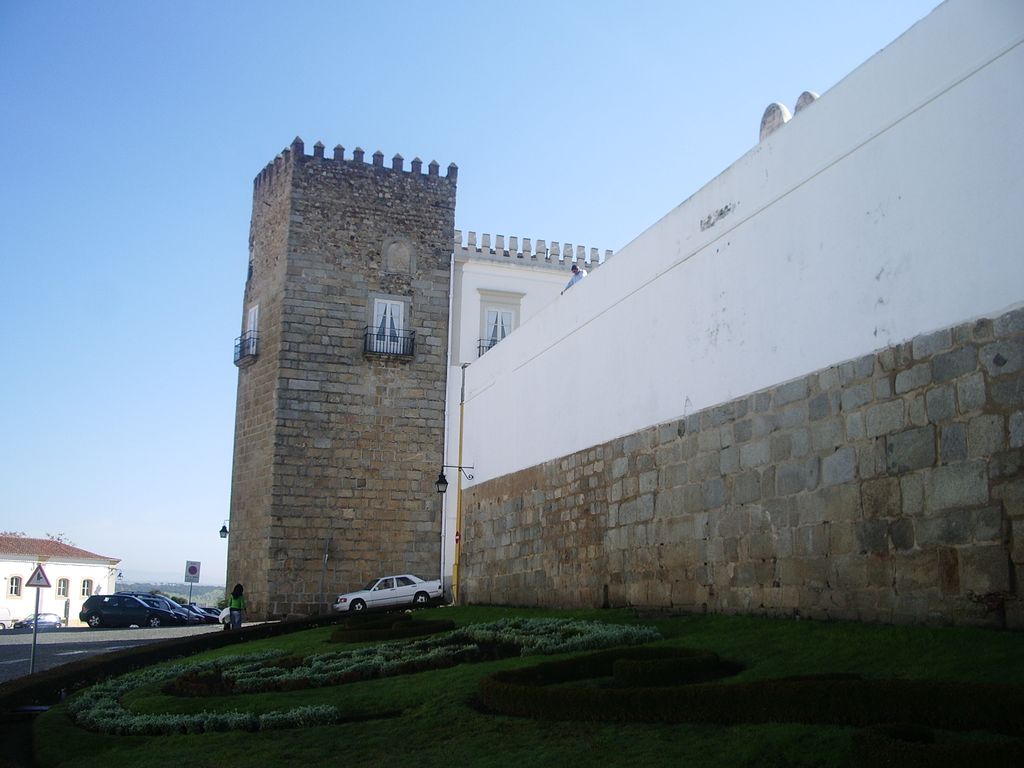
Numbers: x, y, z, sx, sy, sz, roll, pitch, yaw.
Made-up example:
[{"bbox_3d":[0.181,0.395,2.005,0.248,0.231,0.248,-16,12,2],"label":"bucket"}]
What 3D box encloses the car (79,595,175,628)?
[{"bbox_3d":[-17.339,10.313,46.908,4.050,1.450,1.710,5,-11,-19],"label":"car"}]

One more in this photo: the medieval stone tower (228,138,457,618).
[{"bbox_3d":[-8.162,0.333,49.945,8.400,21.900,7.600,5,-11,-21],"label":"medieval stone tower"}]

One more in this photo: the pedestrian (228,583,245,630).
[{"bbox_3d":[-8.414,6.953,31.648,0.500,1.650,0.350,6,-12,-26],"label":"pedestrian"}]

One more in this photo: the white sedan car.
[{"bbox_3d":[-5.206,8.756,43.339,4.480,1.400,1.700,-3,-9,-22],"label":"white sedan car"}]

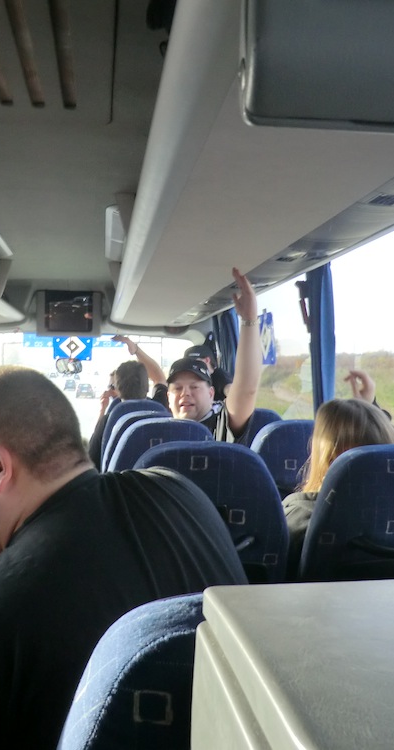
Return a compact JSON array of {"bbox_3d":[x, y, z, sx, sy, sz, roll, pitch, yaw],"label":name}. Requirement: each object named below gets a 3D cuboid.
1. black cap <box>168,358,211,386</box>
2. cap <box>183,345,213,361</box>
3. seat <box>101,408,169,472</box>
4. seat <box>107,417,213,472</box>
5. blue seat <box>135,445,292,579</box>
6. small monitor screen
[{"bbox_3d":[-0.030,-0.012,2.780,0.185,0.130,0.260,0,-9,9],"label":"black cap"},{"bbox_3d":[-0.003,-0.126,4.150,0.180,0.130,0.260,1,0,40],"label":"cap"},{"bbox_3d":[-0.257,0.717,3.559,0.450,1.100,0.670,1,0,-8],"label":"seat"},{"bbox_3d":[-0.141,0.709,2.839,0.450,1.100,0.670,1,0,-8],"label":"seat"},{"bbox_3d":[-0.018,0.715,2.009,0.450,1.100,0.670,1,0,-8],"label":"blue seat"},{"bbox_3d":[-0.945,-0.460,5.100,0.355,0.305,0.060,0,8,-8],"label":"small monitor screen"}]

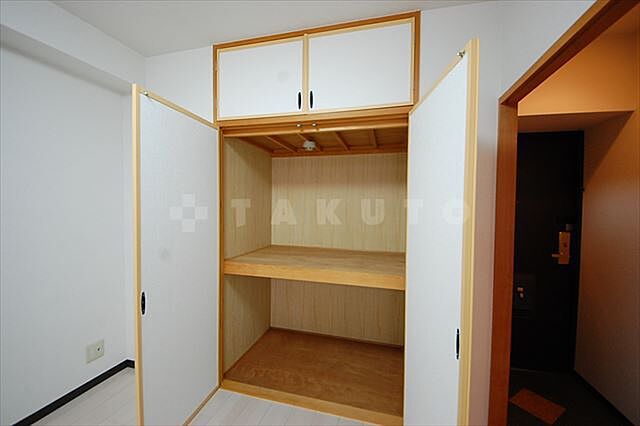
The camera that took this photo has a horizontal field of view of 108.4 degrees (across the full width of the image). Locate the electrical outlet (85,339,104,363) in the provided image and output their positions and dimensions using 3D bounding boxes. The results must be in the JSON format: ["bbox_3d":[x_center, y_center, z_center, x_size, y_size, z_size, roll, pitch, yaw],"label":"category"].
[{"bbox_3d":[-1.594,0.984,1.645,0.011,0.120,0.113,1,2,14],"label":"electrical outlet"}]

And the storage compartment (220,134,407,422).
[{"bbox_3d":[0.000,0.361,1.816,1.220,1.760,0.740,1,2,14],"label":"storage compartment"}]

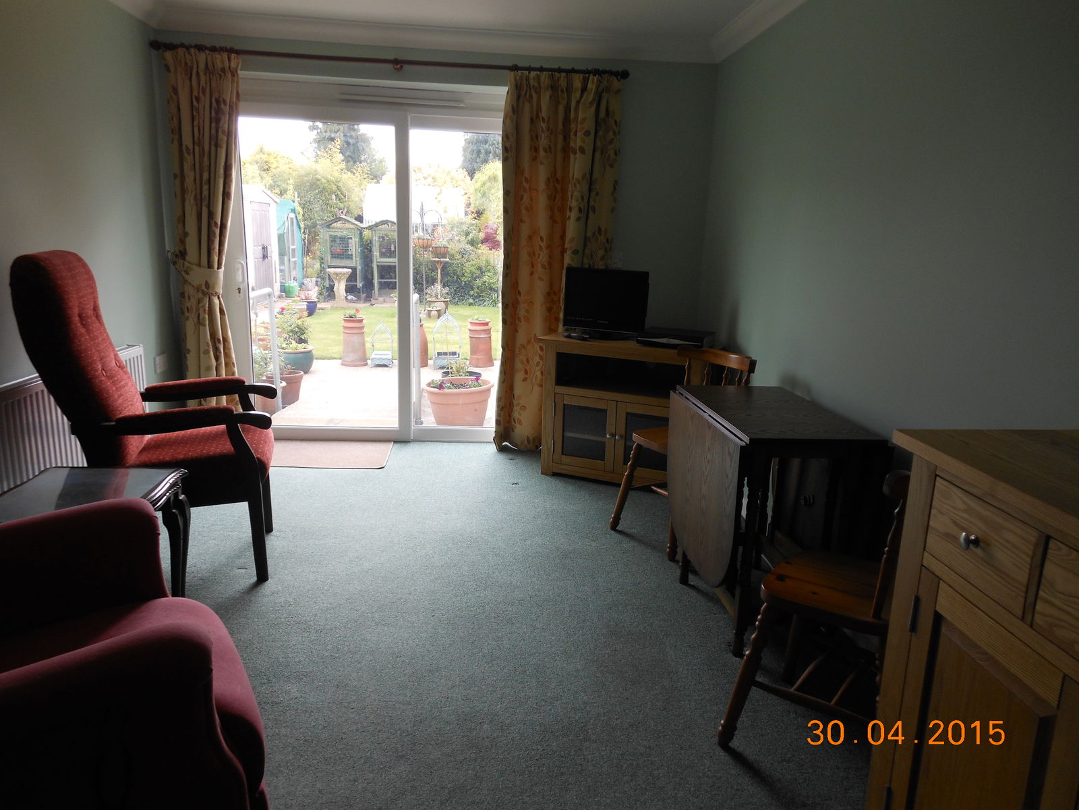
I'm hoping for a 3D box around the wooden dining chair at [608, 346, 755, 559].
[{"bbox_3d":[0.625,0.177,3.355,0.470,0.820,0.430,-6,15,-31],"label":"wooden dining chair"}]

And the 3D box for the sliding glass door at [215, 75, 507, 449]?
[{"bbox_3d":[-0.800,-0.794,4.631,2.030,2.070,0.100,1,12,-5],"label":"sliding glass door"}]

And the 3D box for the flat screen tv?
[{"bbox_3d":[0.354,-0.545,4.200,0.490,0.365,0.160,9,14,30],"label":"flat screen tv"}]

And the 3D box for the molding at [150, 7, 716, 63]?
[{"bbox_3d":[-0.526,-2.032,4.288,3.110,0.105,0.100,1,12,-5],"label":"molding"}]

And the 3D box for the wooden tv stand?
[{"bbox_3d":[0.496,0.022,4.212,0.915,0.746,0.460,7,13,23],"label":"wooden tv stand"}]

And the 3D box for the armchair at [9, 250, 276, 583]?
[{"bbox_3d":[-1.373,0.034,2.876,0.760,1.165,0.600,-2,13,-16],"label":"armchair"}]

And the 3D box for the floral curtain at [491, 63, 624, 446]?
[{"bbox_3d":[0.096,-0.779,4.545,0.680,2.130,0.140,1,12,-5],"label":"floral curtain"}]

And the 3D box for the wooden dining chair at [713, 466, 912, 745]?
[{"bbox_3d":[0.783,0.490,1.956,0.470,0.820,0.430,12,16,40],"label":"wooden dining chair"}]

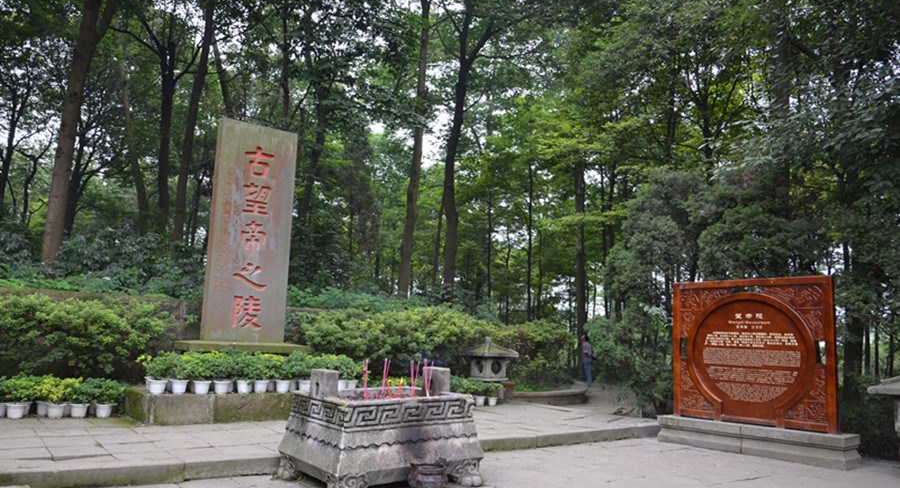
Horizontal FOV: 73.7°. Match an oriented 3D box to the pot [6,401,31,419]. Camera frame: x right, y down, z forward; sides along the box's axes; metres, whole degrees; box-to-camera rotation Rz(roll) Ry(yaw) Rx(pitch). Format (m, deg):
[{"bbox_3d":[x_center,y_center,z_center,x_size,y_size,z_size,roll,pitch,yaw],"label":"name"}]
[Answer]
[{"bbox_3d":[-5.977,2.309,8.306,0.235,0.200,0.235,9,-12,-34],"label":"pot"}]

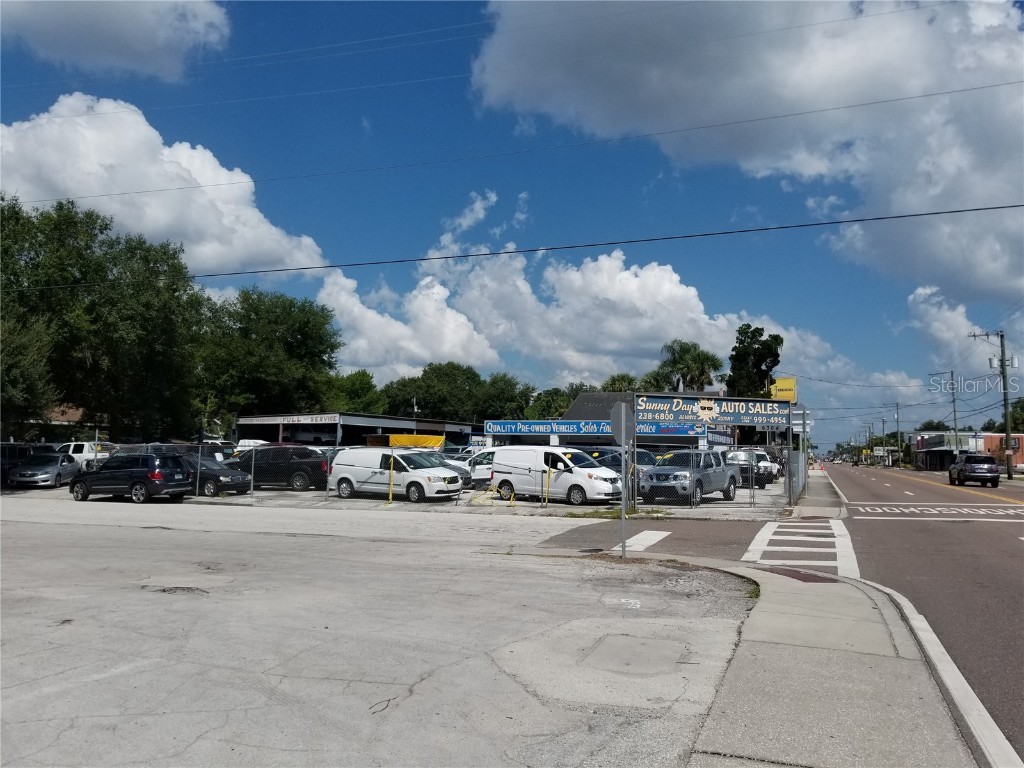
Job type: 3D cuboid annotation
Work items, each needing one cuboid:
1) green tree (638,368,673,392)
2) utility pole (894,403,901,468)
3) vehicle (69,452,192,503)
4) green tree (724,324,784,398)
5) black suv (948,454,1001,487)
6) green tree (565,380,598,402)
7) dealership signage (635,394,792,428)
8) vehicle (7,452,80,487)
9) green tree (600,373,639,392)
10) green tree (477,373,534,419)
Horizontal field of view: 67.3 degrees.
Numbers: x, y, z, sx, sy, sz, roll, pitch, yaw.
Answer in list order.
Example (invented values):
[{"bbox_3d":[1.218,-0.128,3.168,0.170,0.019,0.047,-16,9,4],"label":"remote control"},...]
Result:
[{"bbox_3d":[10.895,2.884,57.989,3.200,8.200,3.200,0,-5,0],"label":"green tree"},{"bbox_3d":[61.212,8.050,121.807,0.350,10.400,0.350,-2,-6,22],"label":"utility pole"},{"bbox_3d":[-13.724,3.355,27.500,4.530,1.680,1.850,-2,-6,22],"label":"vehicle"},{"bbox_3d":[17.628,1.209,56.140,4.400,11.250,4.200,0,-5,0],"label":"green tree"},{"bbox_3d":[26.366,4.990,44.045,1.940,1.750,4.900,-2,-6,21],"label":"black suv"},{"bbox_3d":[7.229,4.339,79.943,4.506,9.449,4.506,0,-5,0],"label":"green tree"},{"bbox_3d":[6.479,0.874,24.452,5.692,0.879,0.150,2,-6,-18],"label":"dealership signage"},{"bbox_3d":[-21.585,3.999,35.472,1.850,1.476,4.930,2,-6,-17],"label":"vehicle"},{"bbox_3d":[9.102,3.353,64.972,3.305,8.698,3.305,0,-5,0],"label":"green tree"},{"bbox_3d":[-0.625,3.631,73.984,6.000,9.600,6.000,0,-5,0],"label":"green tree"}]

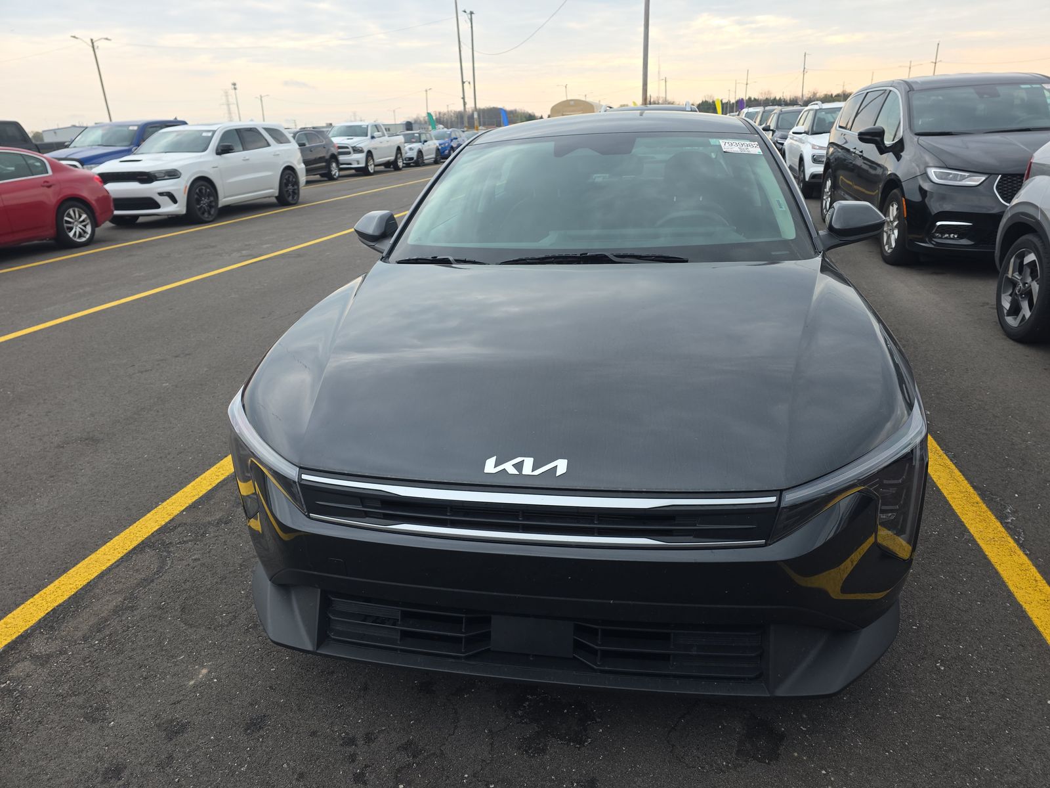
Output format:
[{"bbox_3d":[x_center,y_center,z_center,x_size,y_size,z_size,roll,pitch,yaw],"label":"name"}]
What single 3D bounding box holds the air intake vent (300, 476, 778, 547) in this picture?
[{"bbox_3d":[-0.006,0.224,1.347,0.960,0.120,0.140,1,21,11],"label":"air intake vent"}]

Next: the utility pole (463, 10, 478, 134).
[{"bbox_3d":[-4.139,-24.356,54.838,0.900,10.300,0.400,1,21,11],"label":"utility pole"}]

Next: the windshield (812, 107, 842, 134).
[{"bbox_3d":[5.826,-4.865,12.418,1.400,0.480,0.720,1,21,11],"label":"windshield"}]

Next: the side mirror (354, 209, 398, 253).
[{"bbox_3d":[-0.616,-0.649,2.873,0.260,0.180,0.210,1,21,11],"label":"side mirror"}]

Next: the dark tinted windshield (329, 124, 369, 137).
[{"bbox_3d":[-6.768,-10.159,26.959,1.550,0.470,0.650,1,21,11],"label":"dark tinted windshield"}]

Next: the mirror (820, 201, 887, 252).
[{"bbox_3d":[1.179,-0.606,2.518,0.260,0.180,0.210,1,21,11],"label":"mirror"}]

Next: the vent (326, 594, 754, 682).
[{"bbox_3d":[0.011,0.523,1.470,0.950,0.160,0.140,1,21,11],"label":"vent"}]

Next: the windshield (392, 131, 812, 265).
[{"bbox_3d":[0.252,-0.737,2.534,1.440,0.400,1.050,1,21,11],"label":"windshield"}]

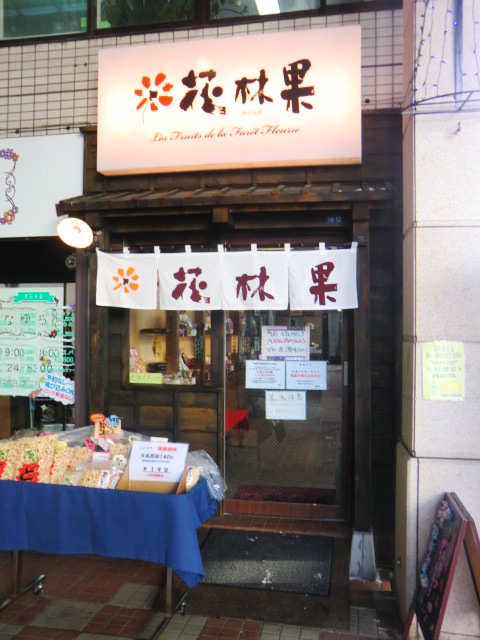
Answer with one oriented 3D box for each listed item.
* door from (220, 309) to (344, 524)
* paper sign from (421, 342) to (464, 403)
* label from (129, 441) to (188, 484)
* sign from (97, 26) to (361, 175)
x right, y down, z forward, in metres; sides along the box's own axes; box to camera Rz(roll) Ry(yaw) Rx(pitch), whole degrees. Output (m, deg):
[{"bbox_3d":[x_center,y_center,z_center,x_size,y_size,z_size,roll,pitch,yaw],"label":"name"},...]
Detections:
[{"bbox_3d":[0.338,0.453,3.998,0.934,2.030,0.040,0,-1,10],"label":"door"},{"bbox_3d":[1.053,0.264,2.770,0.210,0.297,0.010,0,-1,10],"label":"paper sign"},{"bbox_3d":[-0.416,0.736,2.770,0.297,0.210,0.010,0,-21,10],"label":"label"},{"bbox_3d":[-0.095,-1.454,3.636,1.788,0.847,0.130,0,-1,10],"label":"sign"}]

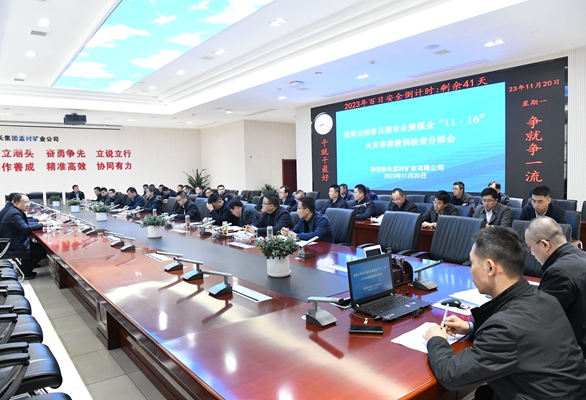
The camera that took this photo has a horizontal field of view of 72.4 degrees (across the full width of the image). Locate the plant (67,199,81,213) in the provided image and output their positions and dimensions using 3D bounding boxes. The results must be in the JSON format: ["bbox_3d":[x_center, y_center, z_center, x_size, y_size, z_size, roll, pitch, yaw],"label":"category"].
[{"bbox_3d":[-4.828,0.128,8.824,0.310,0.290,0.310,-5,5,-38],"label":"plant"}]

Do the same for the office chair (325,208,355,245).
[{"bbox_3d":[0.389,0.659,4.699,0.620,1.060,0.600,-5,5,-38],"label":"office chair"}]

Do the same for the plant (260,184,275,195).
[{"bbox_3d":[-0.902,-0.068,15.035,0.650,1.030,0.650,-5,6,-38],"label":"plant"}]

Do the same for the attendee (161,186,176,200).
[{"bbox_3d":[-3.800,0.176,12.423,0.800,1.130,0.520,-5,6,-38],"label":"attendee"}]

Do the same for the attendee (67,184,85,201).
[{"bbox_3d":[-6.735,0.180,12.488,0.520,1.290,0.720,-5,5,-38],"label":"attendee"}]

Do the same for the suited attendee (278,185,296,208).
[{"bbox_3d":[-0.191,0.340,7.955,0.750,1.270,0.520,-5,5,-38],"label":"suited attendee"}]

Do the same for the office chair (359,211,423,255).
[{"bbox_3d":[1.102,0.677,4.703,0.650,1.000,0.600,-5,5,-34],"label":"office chair"}]

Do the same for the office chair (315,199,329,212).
[{"bbox_3d":[0.384,0.505,7.239,0.650,1.000,0.600,-5,6,-38],"label":"office chair"}]

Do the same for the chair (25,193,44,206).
[{"bbox_3d":[-7.717,0.348,12.100,0.580,1.060,0.600,-5,5,-38],"label":"chair"}]

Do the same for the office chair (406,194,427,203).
[{"bbox_3d":[2.066,0.431,7.490,0.650,1.000,0.600,-5,6,-38],"label":"office chair"}]

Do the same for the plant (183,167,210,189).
[{"bbox_3d":[-4.038,-0.426,16.835,1.050,1.750,1.050,-5,5,-38],"label":"plant"}]

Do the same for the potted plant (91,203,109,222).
[{"bbox_3d":[-3.418,0.214,7.130,0.290,0.320,0.290,-5,6,-38],"label":"potted plant"}]

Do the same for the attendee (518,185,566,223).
[{"bbox_3d":[2.745,0.495,4.530,0.750,1.290,0.550,-5,5,-38],"label":"attendee"}]

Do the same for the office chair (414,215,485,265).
[{"bbox_3d":[1.565,0.703,4.164,0.650,1.000,0.600,-5,6,-37],"label":"office chair"}]

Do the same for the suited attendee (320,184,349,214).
[{"bbox_3d":[0.713,0.393,6.855,0.780,1.260,0.500,-5,6,-38],"label":"suited attendee"}]

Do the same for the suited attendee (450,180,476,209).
[{"bbox_3d":[2.735,0.341,6.725,0.750,1.290,0.520,-5,5,-38],"label":"suited attendee"}]

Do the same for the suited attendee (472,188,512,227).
[{"bbox_3d":[2.330,0.502,4.758,0.780,1.260,0.520,-5,6,-38],"label":"suited attendee"}]

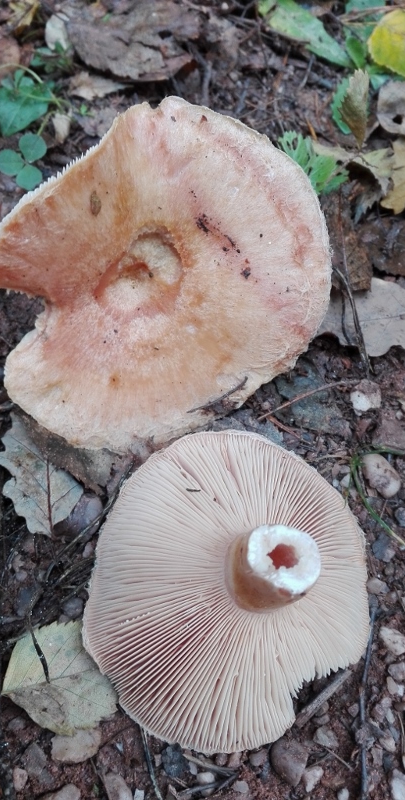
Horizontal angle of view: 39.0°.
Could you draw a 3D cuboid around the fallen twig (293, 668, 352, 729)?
[{"bbox_3d":[0.057,0.139,0.267,0.040,0.005,0.004,-36,70,-15],"label":"fallen twig"}]

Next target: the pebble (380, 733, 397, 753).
[{"bbox_3d":[0.085,0.156,0.260,0.005,0.005,0.007,-35,70,-15],"label":"pebble"}]

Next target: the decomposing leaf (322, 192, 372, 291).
[{"bbox_3d":[0.076,-0.083,0.299,0.028,0.008,0.057,0,72,0],"label":"decomposing leaf"}]

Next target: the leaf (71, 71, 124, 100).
[{"bbox_3d":[-0.067,-0.198,0.360,0.035,0.008,0.024,-3,68,-1],"label":"leaf"}]

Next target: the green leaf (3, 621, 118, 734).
[{"bbox_3d":[-0.065,0.131,0.269,0.057,0.009,0.043,-11,65,-5],"label":"green leaf"}]

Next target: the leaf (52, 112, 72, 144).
[{"bbox_3d":[-0.091,-0.176,0.372,0.011,0.006,0.028,-7,68,-3],"label":"leaf"}]

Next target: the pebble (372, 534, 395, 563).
[{"bbox_3d":[0.081,0.066,0.255,0.009,0.007,0.012,-16,69,-7],"label":"pebble"}]

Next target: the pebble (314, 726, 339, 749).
[{"bbox_3d":[0.054,0.147,0.249,0.011,0.005,0.008,10,68,4],"label":"pebble"}]

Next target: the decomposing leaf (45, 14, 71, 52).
[{"bbox_3d":[-0.118,-0.299,0.467,0.019,0.008,0.041,-2,65,-1],"label":"decomposing leaf"}]

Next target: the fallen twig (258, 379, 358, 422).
[{"bbox_3d":[0.051,-0.001,0.280,0.054,0.004,0.007,-22,69,-9],"label":"fallen twig"}]

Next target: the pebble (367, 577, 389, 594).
[{"bbox_3d":[0.076,0.081,0.249,0.010,0.006,0.007,0,68,0],"label":"pebble"}]

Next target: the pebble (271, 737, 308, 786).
[{"bbox_3d":[0.037,0.154,0.244,0.015,0.011,0.019,-14,69,-6],"label":"pebble"}]

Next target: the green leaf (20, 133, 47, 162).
[{"bbox_3d":[-0.106,-0.157,0.355,0.018,0.003,0.021,16,69,6],"label":"green leaf"}]

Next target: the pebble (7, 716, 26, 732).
[{"bbox_3d":[-0.074,0.130,0.229,0.007,0.006,0.006,-13,68,-5],"label":"pebble"}]

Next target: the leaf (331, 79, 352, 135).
[{"bbox_3d":[0.106,-0.217,0.425,0.021,0.009,0.052,4,65,2],"label":"leaf"}]

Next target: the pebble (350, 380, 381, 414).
[{"bbox_3d":[0.080,-0.001,0.281,0.014,0.010,0.018,13,68,5],"label":"pebble"}]

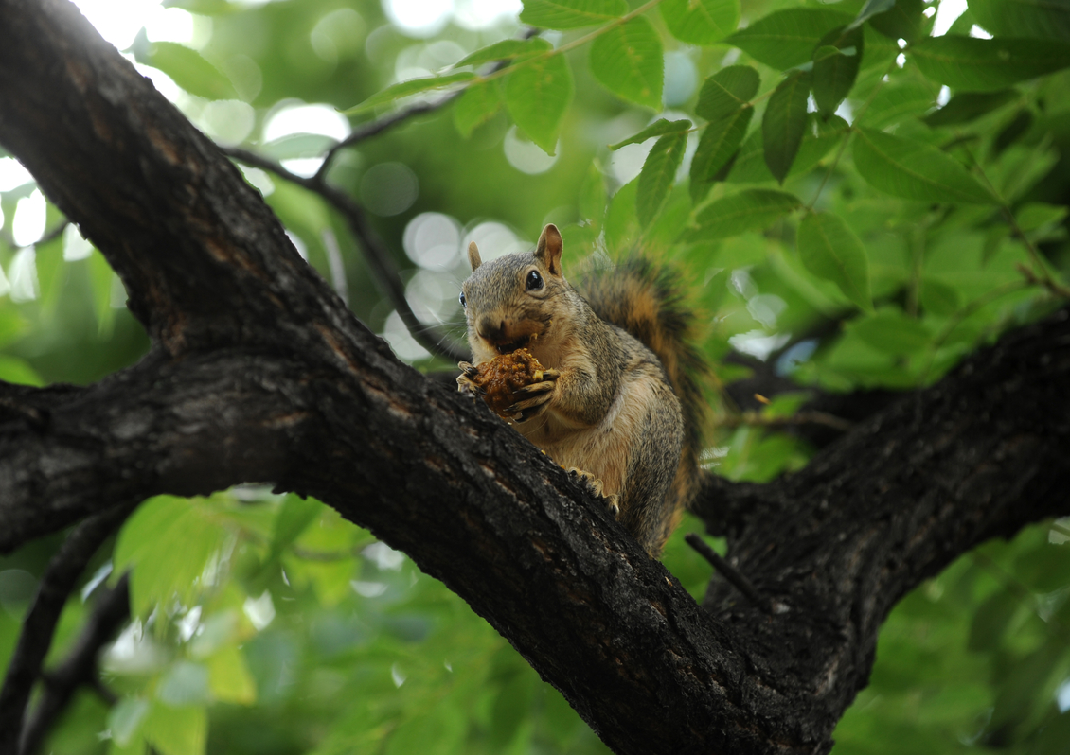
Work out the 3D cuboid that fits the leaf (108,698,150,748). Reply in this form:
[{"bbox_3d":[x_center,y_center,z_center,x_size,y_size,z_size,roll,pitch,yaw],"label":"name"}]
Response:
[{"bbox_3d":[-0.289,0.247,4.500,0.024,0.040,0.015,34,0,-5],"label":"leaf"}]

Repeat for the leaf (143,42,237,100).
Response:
[{"bbox_3d":[-0.222,-0.197,4.050,0.066,0.028,0.016,30,0,-4],"label":"leaf"}]

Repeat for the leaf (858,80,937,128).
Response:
[{"bbox_3d":[0.232,-0.173,4.030,0.051,0.015,0.028,-10,-64,5],"label":"leaf"}]

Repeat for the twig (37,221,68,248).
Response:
[{"bbox_3d":[-0.337,-0.100,4.400,0.029,0.009,0.008,-36,0,0],"label":"twig"}]

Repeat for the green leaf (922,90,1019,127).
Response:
[{"bbox_3d":[0.285,-0.176,4.120,0.067,0.016,0.020,-17,-64,9],"label":"green leaf"}]

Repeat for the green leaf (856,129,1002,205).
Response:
[{"bbox_3d":[0.248,-0.135,4.000,0.105,0.020,0.041,26,-66,-13],"label":"green leaf"}]

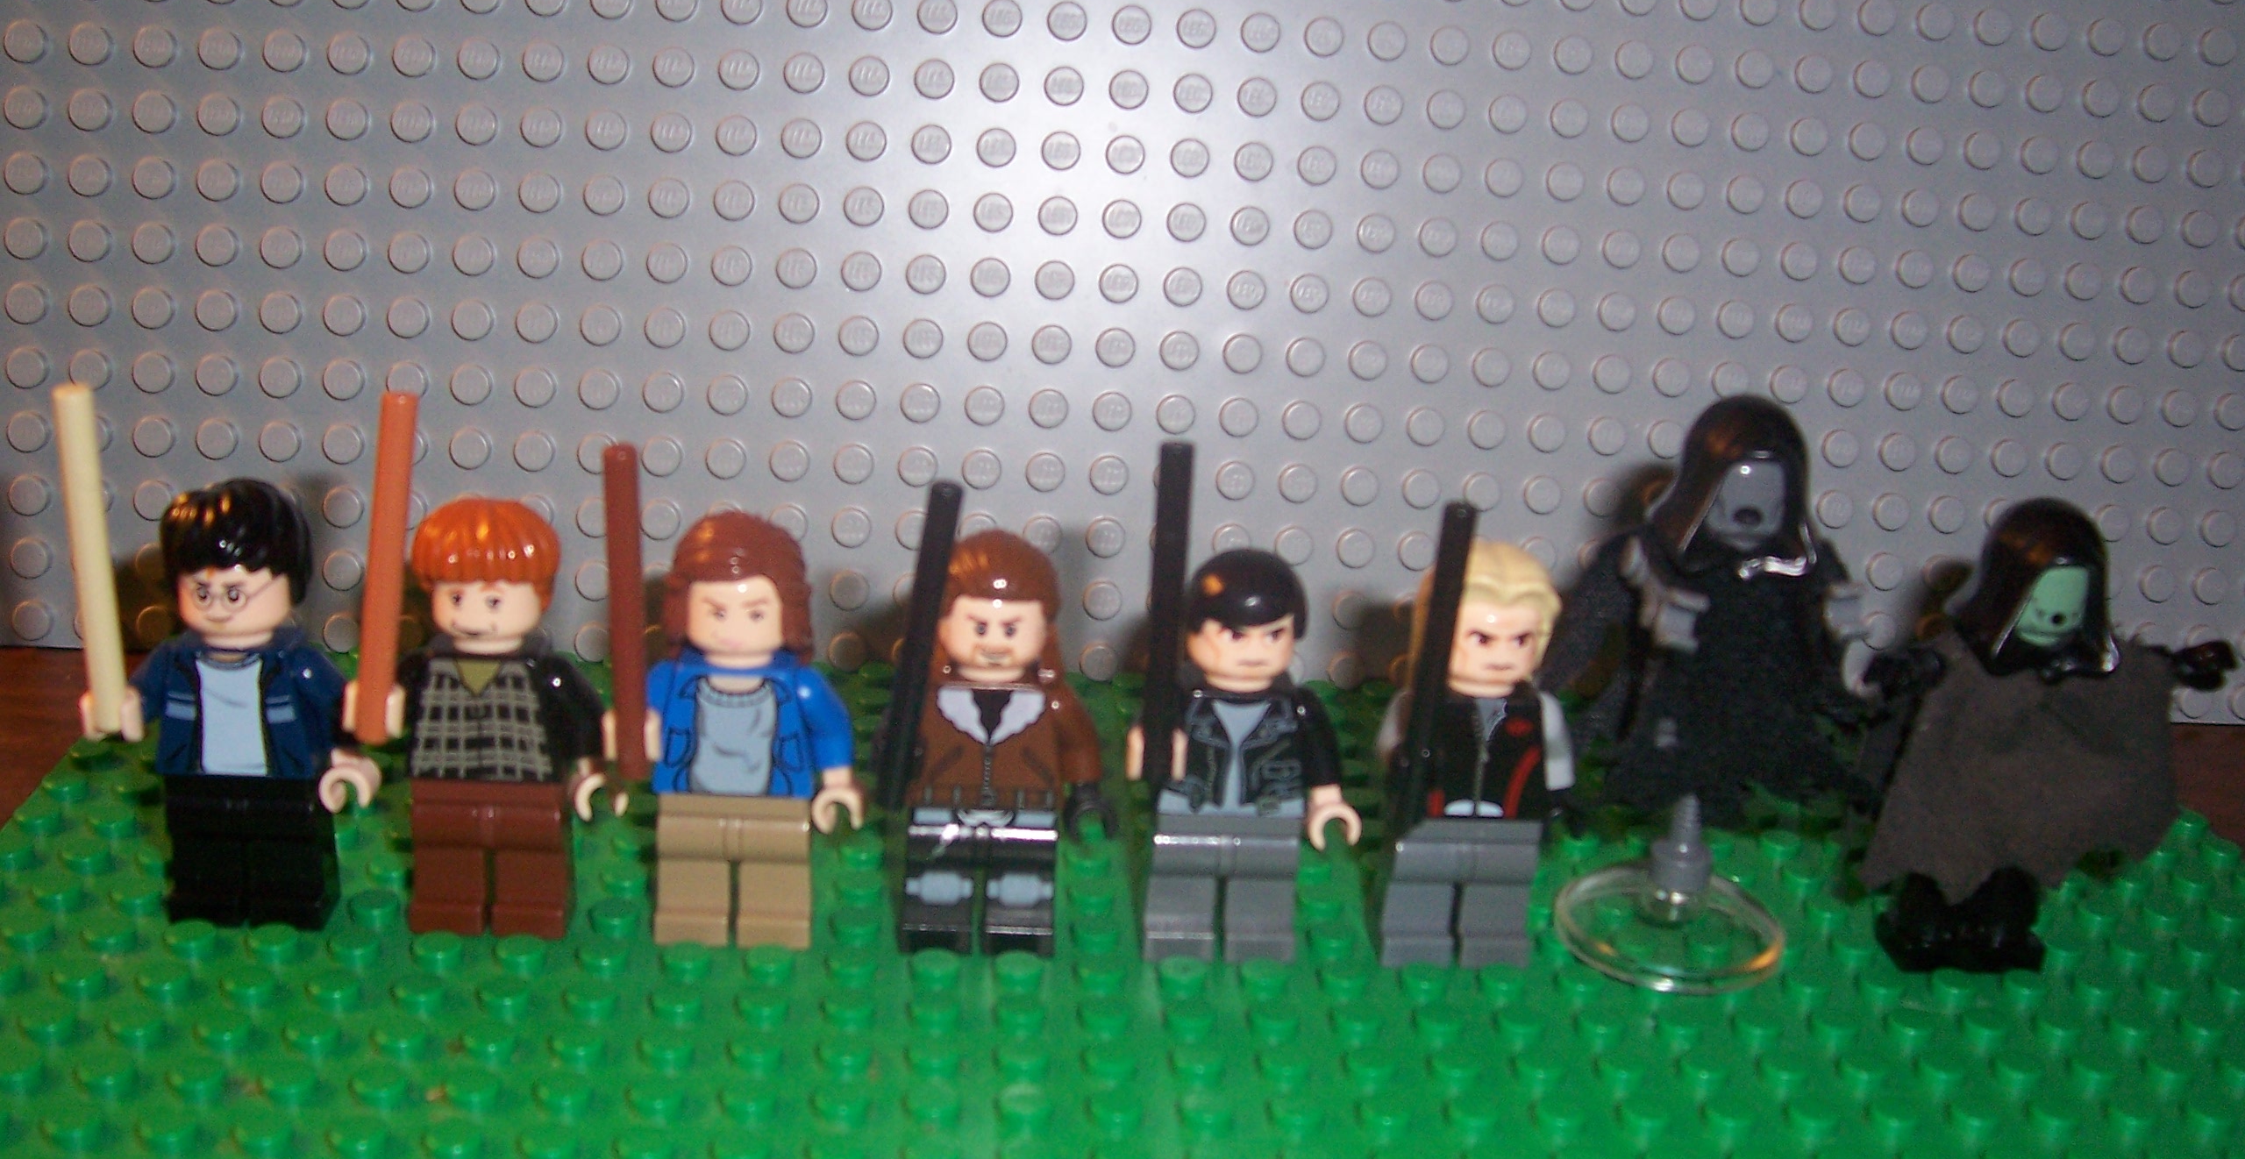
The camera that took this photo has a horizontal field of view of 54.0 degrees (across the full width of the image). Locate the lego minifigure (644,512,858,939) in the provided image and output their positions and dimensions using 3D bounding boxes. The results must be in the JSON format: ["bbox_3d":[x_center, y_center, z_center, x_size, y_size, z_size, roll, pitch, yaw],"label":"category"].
[{"bbox_3d":[-0.037,0.016,0.212,0.024,0.043,0.017,2,19,-5],"label":"lego minifigure"}]

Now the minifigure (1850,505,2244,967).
[{"bbox_3d":[0.091,0.018,0.224,0.036,0.049,0.018,2,19,-5],"label":"minifigure"}]

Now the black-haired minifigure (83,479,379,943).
[{"bbox_3d":[-0.083,0.013,0.208,0.025,0.044,0.017,2,19,-5],"label":"black-haired minifigure"}]

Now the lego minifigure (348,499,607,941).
[{"bbox_3d":[-0.060,0.015,0.210,0.025,0.043,0.017,2,19,-5],"label":"lego minifigure"}]

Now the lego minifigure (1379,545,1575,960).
[{"bbox_3d":[0.035,0.019,0.218,0.023,0.043,0.017,2,19,-5],"label":"lego minifigure"}]

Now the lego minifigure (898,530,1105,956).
[{"bbox_3d":[-0.013,0.017,0.214,0.024,0.043,0.017,2,19,-5],"label":"lego minifigure"}]

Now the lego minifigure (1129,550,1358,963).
[{"bbox_3d":[0.011,0.018,0.216,0.024,0.042,0.017,2,19,-5],"label":"lego minifigure"}]

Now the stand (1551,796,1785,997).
[{"bbox_3d":[0.058,0.030,0.230,0.024,0.016,0.024,2,19,-5],"label":"stand"}]

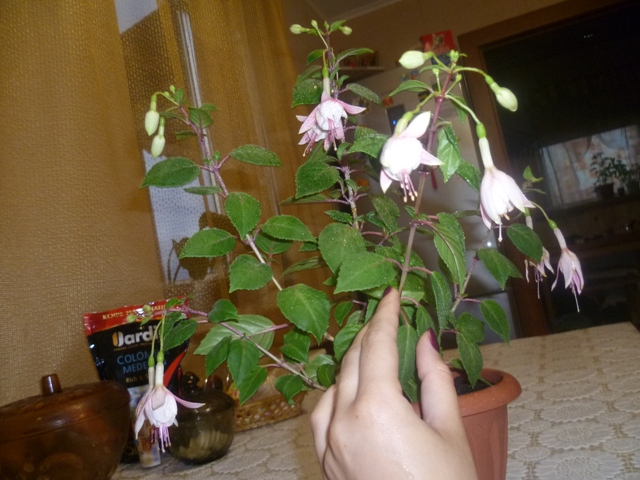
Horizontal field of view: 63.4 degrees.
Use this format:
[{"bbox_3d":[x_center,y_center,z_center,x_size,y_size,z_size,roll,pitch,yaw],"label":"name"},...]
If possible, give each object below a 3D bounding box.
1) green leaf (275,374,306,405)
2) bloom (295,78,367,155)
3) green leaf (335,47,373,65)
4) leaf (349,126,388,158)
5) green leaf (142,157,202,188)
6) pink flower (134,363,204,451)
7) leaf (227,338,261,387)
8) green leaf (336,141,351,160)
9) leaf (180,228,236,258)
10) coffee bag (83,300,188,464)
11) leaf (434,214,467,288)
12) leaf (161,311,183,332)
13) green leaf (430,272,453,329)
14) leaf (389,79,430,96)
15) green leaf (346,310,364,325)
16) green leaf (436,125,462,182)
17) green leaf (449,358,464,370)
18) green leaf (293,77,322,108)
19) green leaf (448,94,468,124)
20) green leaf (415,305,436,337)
[{"bbox_3d":[-0.027,0.130,0.450,0.024,0.025,0.013,-6,-18,9],"label":"green leaf"},{"bbox_3d":[0.011,-0.124,0.520,0.065,0.074,0.058,-11,-8,0],"label":"bloom"},{"bbox_3d":[0.032,-0.174,0.487,0.036,0.010,0.020,-17,-5,8],"label":"green leaf"},{"bbox_3d":[0.044,-0.087,0.460,0.038,0.030,0.014,-3,-25,-8],"label":"leaf"},{"bbox_3d":[-0.140,-0.061,0.483,0.058,0.041,0.010,-20,-35,-3],"label":"green leaf"},{"bbox_3d":[-0.133,0.146,0.455,0.057,0.075,0.052,1,-3,-11],"label":"pink flower"},{"bbox_3d":[-0.062,0.099,0.420,0.026,0.040,0.010,5,-12,4],"label":"leaf"},{"bbox_3d":[0.021,-0.079,0.455,0.012,0.018,0.008,17,-6,9],"label":"green leaf"},{"bbox_3d":[-0.103,0.005,0.477,0.054,0.036,0.010,-21,-35,-4],"label":"leaf"},{"bbox_3d":[-0.247,0.201,0.720,0.140,0.205,0.055,-11,-2,-10],"label":"coffee bag"},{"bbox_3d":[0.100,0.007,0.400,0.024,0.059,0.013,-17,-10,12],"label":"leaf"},{"bbox_3d":[-0.124,0.071,0.433,0.017,0.028,0.008,29,-15,0],"label":"leaf"},{"bbox_3d":[0.088,0.044,0.375,0.015,0.044,0.015,-5,-13,-22],"label":"green leaf"},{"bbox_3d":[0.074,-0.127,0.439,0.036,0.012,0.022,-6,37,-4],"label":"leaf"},{"bbox_3d":[0.034,0.077,0.490,0.024,0.021,0.007,-44,-25,-8],"label":"green leaf"},{"bbox_3d":[0.098,-0.065,0.390,0.020,0.047,0.012,2,-13,17],"label":"green leaf"},{"bbox_3d":[0.125,0.113,0.470,0.018,0.012,0.006,-11,-37,-1],"label":"green leaf"},{"bbox_3d":[-0.012,-0.150,0.531,0.043,0.039,0.012,-37,-21,-1],"label":"green leaf"},{"bbox_3d":[0.118,-0.109,0.432,0.016,0.032,0.009,-3,-26,-25],"label":"green leaf"},{"bbox_3d":[0.077,0.061,0.380,0.016,0.029,0.011,-7,-12,-11],"label":"green leaf"}]

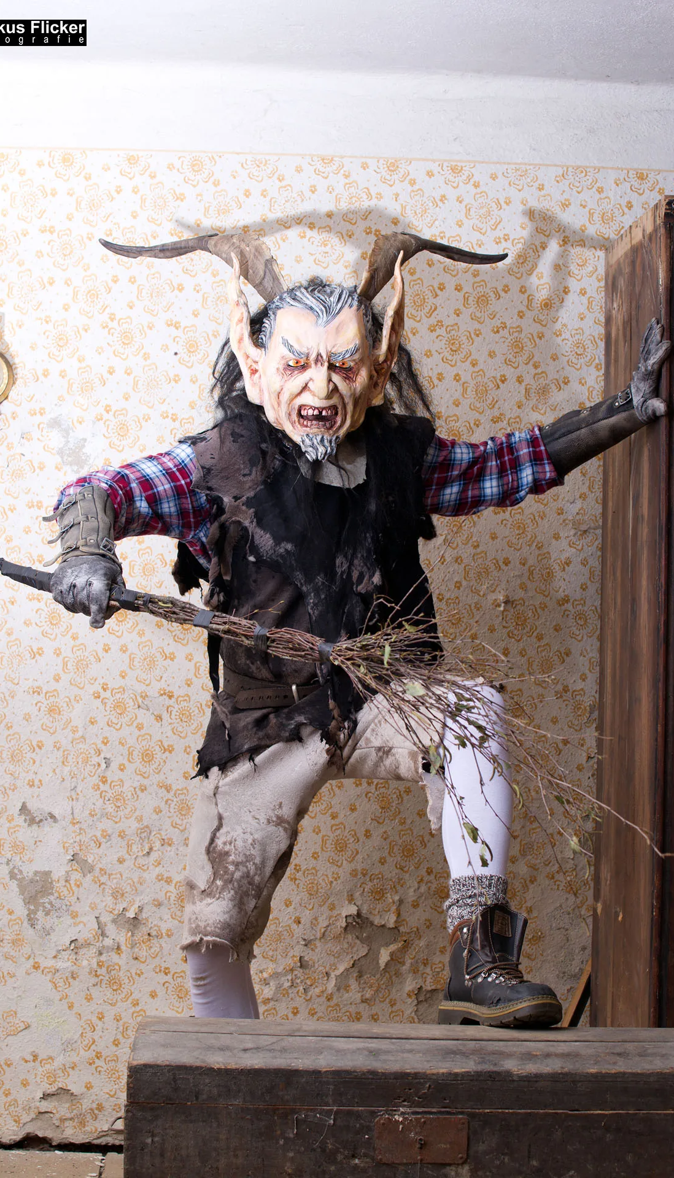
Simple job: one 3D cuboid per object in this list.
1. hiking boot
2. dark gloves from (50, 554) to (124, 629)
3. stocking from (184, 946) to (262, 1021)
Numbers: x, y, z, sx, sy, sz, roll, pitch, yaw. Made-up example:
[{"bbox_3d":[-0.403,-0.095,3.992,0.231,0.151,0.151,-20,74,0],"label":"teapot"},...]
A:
[{"bbox_3d":[0.301,0.699,4.250,0.110,0.220,0.282,2,-5,-38],"label":"hiking boot"},{"bbox_3d":[-0.444,0.004,4.080,0.128,0.130,0.125,1,-1,3],"label":"dark gloves"},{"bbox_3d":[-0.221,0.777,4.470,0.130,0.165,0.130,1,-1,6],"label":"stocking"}]

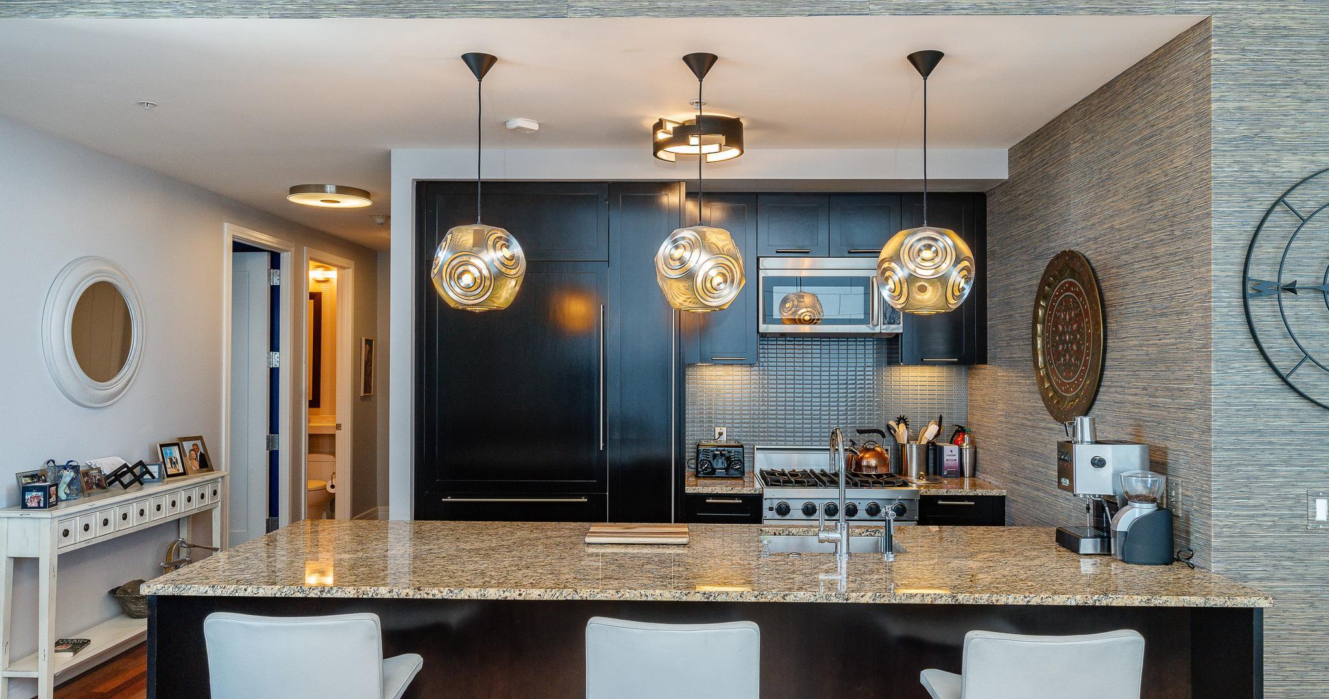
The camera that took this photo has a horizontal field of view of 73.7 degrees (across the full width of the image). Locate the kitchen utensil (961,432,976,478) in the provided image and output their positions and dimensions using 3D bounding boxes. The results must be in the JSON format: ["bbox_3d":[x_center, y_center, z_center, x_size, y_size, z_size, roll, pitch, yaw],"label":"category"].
[{"bbox_3d":[1.673,0.588,4.893,0.085,0.238,0.085,0,-1,1],"label":"kitchen utensil"}]

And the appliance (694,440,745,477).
[{"bbox_3d":[0.309,0.614,4.945,0.267,0.187,0.220,0,-1,1],"label":"appliance"}]

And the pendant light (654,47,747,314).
[{"bbox_3d":[0.127,-0.577,3.075,0.312,0.890,0.315,0,-1,1],"label":"pendant light"}]

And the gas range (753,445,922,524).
[{"bbox_3d":[0.871,1.084,4.666,0.761,1.072,0.720,0,-1,1],"label":"gas range"}]

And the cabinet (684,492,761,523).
[{"bbox_3d":[0.304,1.155,4.748,0.385,0.850,0.620,0,-1,1],"label":"cabinet"}]

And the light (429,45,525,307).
[{"bbox_3d":[-0.647,-0.579,3.095,0.324,0.893,0.320,0,-1,1],"label":"light"}]

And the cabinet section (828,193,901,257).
[{"bbox_3d":[1.069,-0.657,4.860,0.380,0.339,0.323,0,-1,1],"label":"cabinet section"}]

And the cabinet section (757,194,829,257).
[{"bbox_3d":[0.689,-0.659,4.869,0.382,0.339,0.323,0,-1,1],"label":"cabinet section"}]

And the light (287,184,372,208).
[{"bbox_3d":[-2.130,-0.972,5.635,0.500,0.050,0.500,0,-1,1],"label":"light"}]

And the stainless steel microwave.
[{"bbox_3d":[0.889,-0.287,4.877,0.757,0.401,0.380,0,-1,1],"label":"stainless steel microwave"}]

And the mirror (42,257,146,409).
[{"bbox_3d":[-2.855,-0.087,4.487,0.050,0.754,0.760,0,-1,1],"label":"mirror"}]

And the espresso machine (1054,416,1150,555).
[{"bbox_3d":[1.496,0.477,3.038,0.250,0.415,0.205,0,-1,1],"label":"espresso machine"}]

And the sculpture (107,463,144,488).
[{"bbox_3d":[-2.732,0.646,4.539,0.085,0.125,0.280,0,-1,21],"label":"sculpture"}]

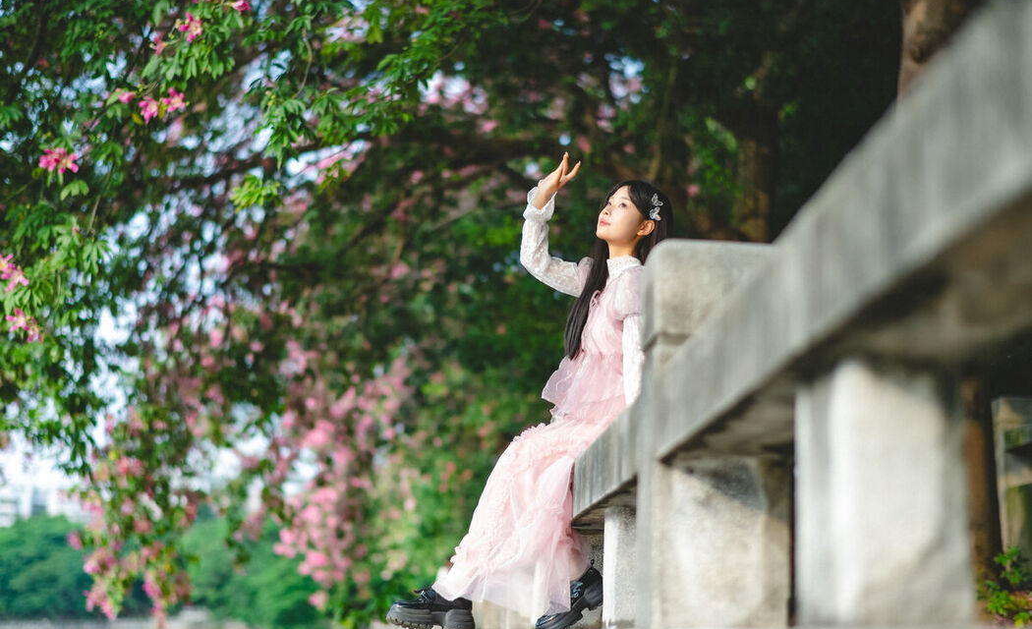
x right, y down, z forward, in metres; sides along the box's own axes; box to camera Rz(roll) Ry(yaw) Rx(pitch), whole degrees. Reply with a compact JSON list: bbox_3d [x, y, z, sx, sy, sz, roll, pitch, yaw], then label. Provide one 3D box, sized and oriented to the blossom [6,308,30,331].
[{"bbox_3d":[-2.066,0.018,6.900,0.098,0.098,0.080,-1,-11,5],"label":"blossom"}]

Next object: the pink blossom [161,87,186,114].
[{"bbox_3d":[-1.417,-0.887,6.900,0.105,0.112,0.080,1,-11,-5],"label":"pink blossom"}]

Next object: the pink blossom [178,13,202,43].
[{"bbox_3d":[-1.352,-1.189,6.900,0.105,0.125,0.080,2,-11,-10],"label":"pink blossom"}]

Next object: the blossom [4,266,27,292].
[{"bbox_3d":[-2.082,-0.149,6.900,0.098,0.105,0.080,1,-11,-5],"label":"blossom"}]

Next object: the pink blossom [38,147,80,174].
[{"bbox_3d":[-1.899,-0.638,6.900,0.165,0.105,0.100,0,-11,0],"label":"pink blossom"}]

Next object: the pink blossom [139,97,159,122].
[{"bbox_3d":[-1.524,-0.851,6.900,0.092,0.105,0.080,1,-11,-5],"label":"pink blossom"}]

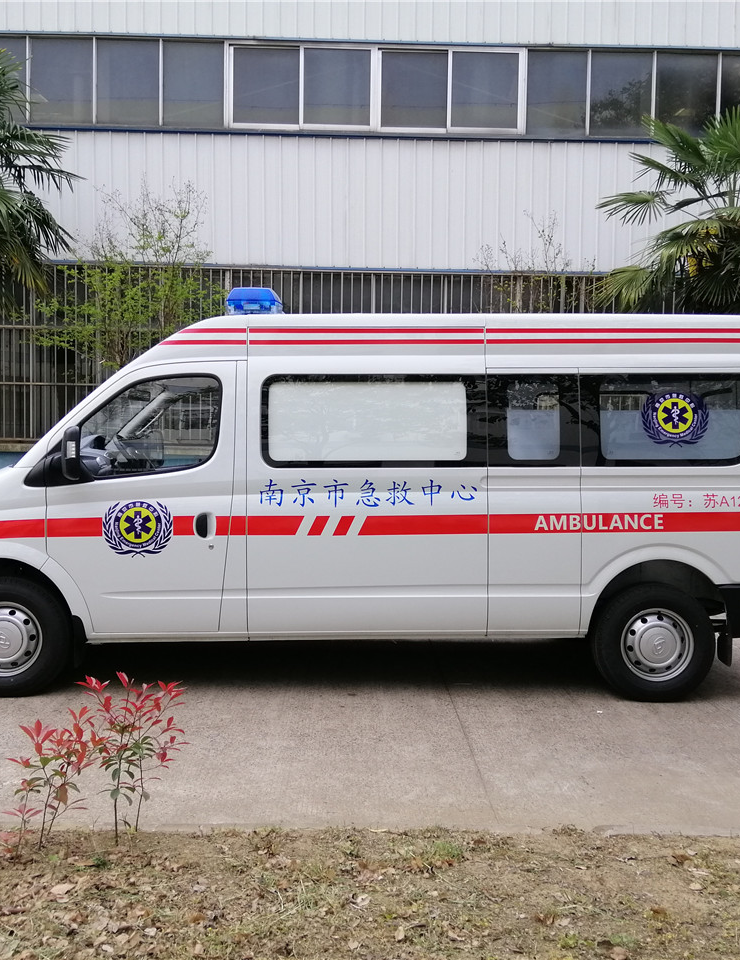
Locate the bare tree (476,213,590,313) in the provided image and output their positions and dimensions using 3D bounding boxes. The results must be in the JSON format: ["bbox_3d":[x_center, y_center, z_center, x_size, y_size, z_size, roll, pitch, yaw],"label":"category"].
[{"bbox_3d":[1.827,-0.990,10.753,1.650,3.959,1.600,1,2,-1],"label":"bare tree"}]

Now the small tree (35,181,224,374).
[{"bbox_3d":[-2.675,-1.190,10.693,2.100,4.230,2.000,1,2,-1],"label":"small tree"}]

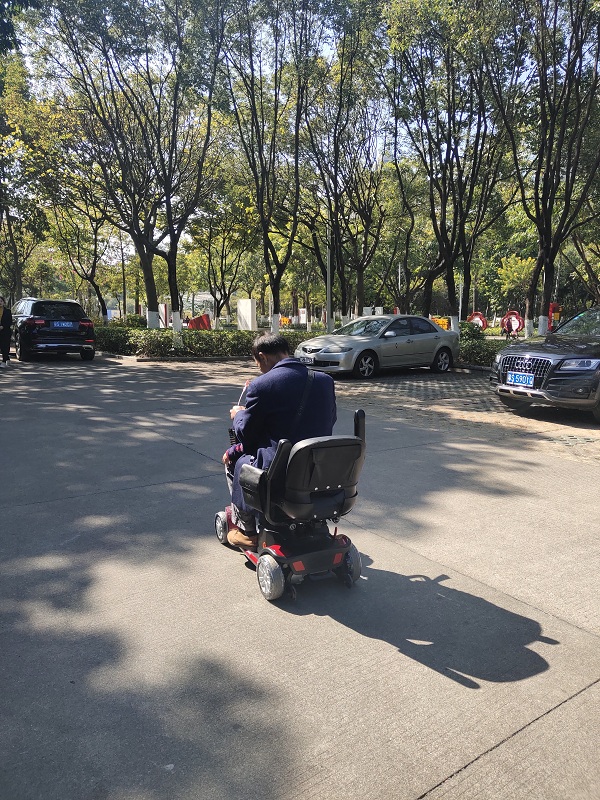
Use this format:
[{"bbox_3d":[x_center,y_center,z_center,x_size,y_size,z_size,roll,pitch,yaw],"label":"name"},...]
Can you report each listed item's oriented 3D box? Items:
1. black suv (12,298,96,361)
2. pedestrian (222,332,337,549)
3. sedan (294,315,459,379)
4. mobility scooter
[{"bbox_3d":[-7.253,-2.007,19.053,1.900,1.640,4.680,-5,9,-30],"label":"black suv"},{"bbox_3d":[-0.111,0.283,3.758,0.530,1.220,0.740,-4,8,-27],"label":"pedestrian"},{"bbox_3d":[1.973,-1.332,16.127,4.670,1.430,1.780,-7,10,-40],"label":"sedan"},{"bbox_3d":[-0.099,0.494,3.839,0.570,0.920,1.180,-4,8,-22],"label":"mobility scooter"}]

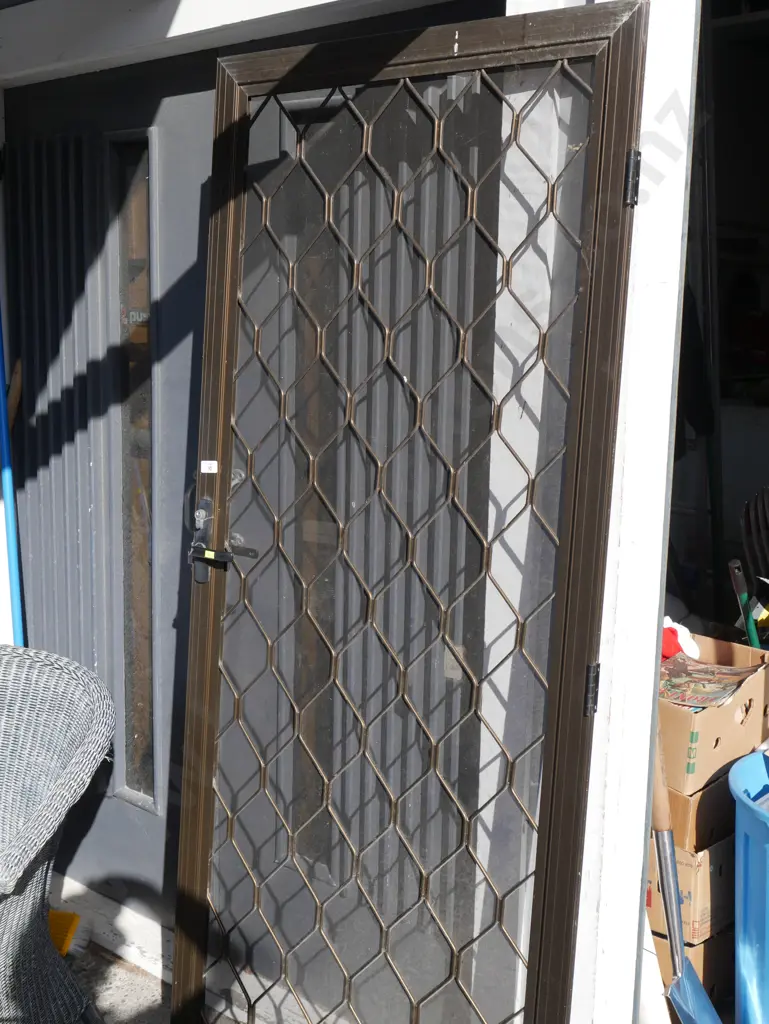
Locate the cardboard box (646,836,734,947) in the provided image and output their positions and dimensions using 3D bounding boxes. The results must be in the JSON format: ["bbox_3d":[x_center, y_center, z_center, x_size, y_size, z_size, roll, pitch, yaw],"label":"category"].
[{"bbox_3d":[0.674,0.823,2.869,0.380,0.218,0.330,11,13,43],"label":"cardboard box"}]

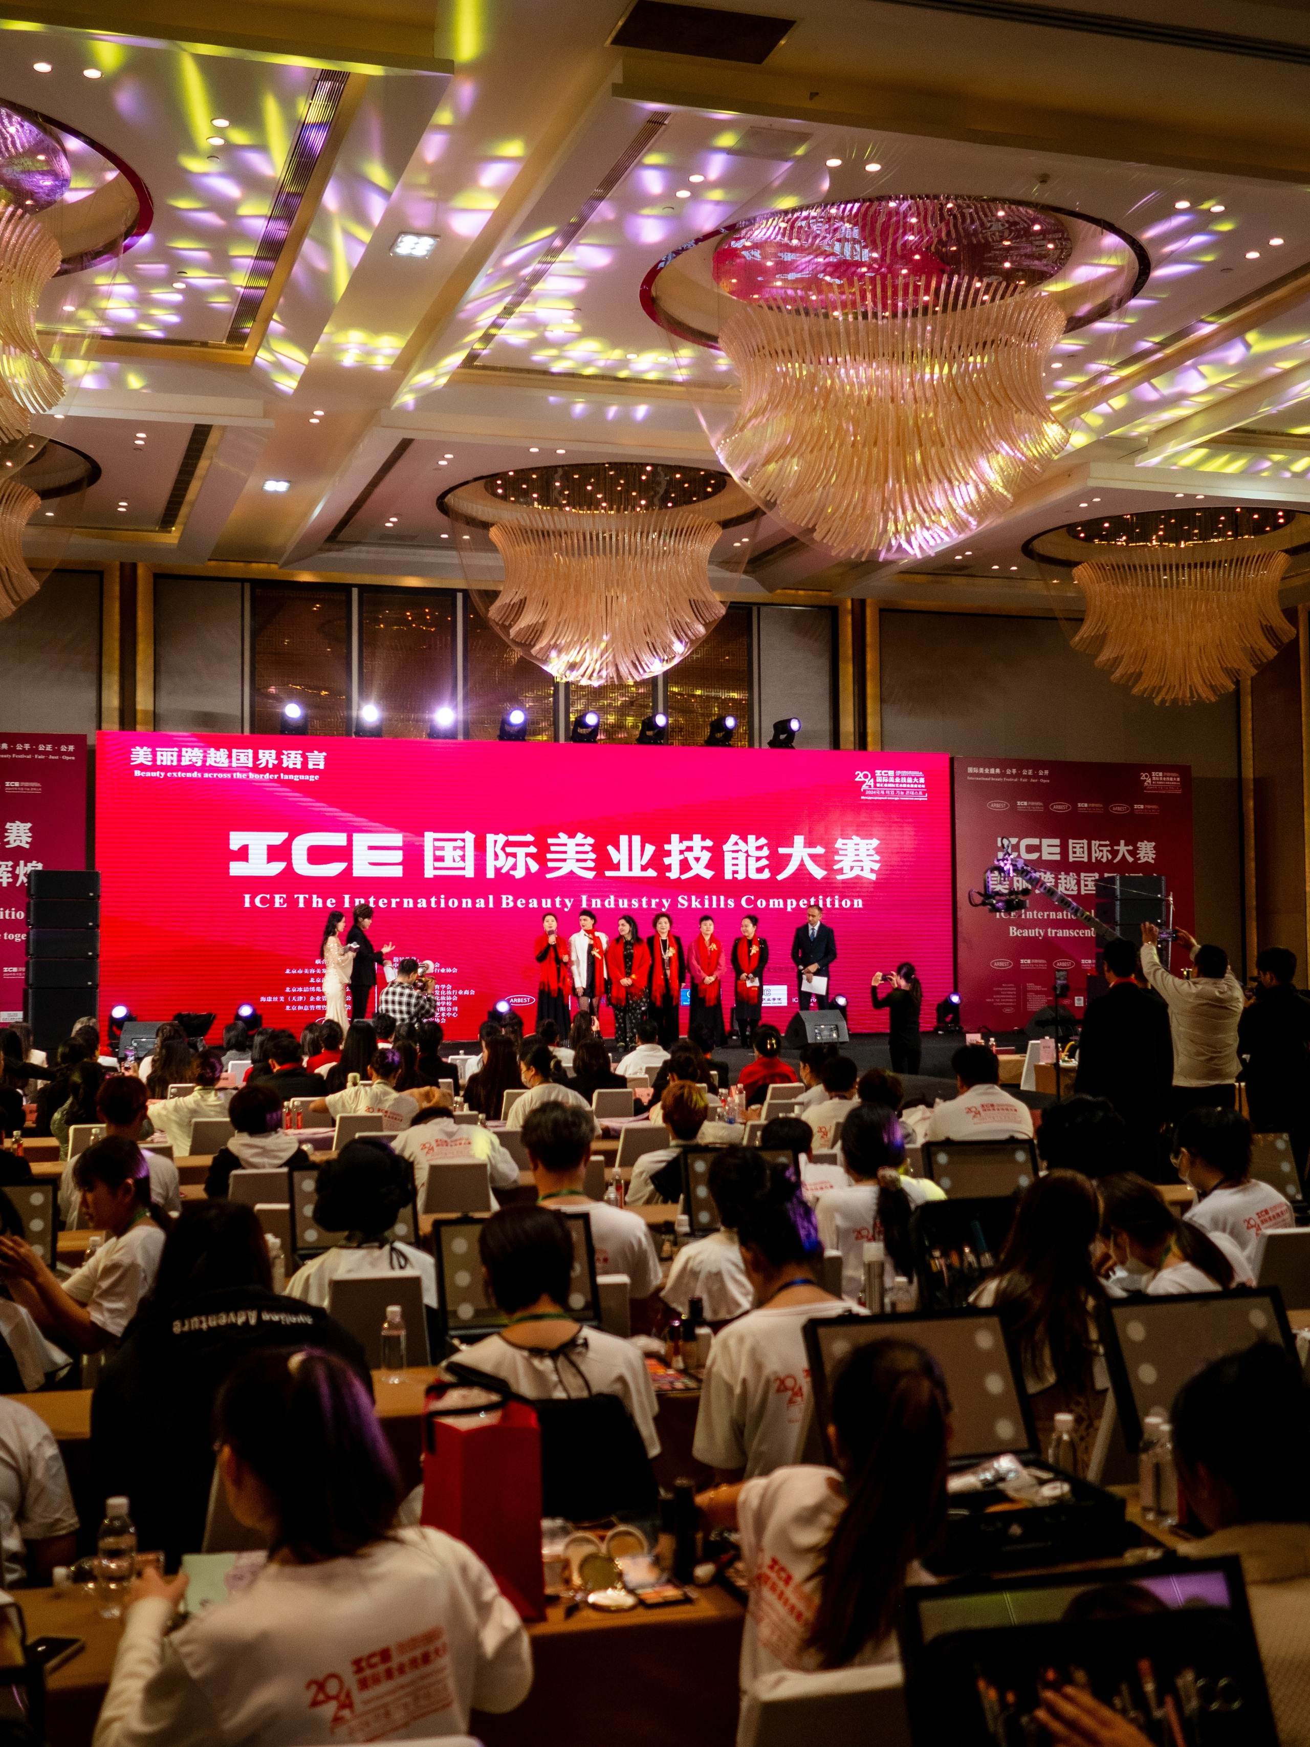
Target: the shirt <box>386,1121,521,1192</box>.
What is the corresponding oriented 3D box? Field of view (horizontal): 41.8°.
[{"bbox_3d":[-0.849,1.317,7.169,0.560,0.620,0.480,0,-3,-13],"label":"shirt"}]

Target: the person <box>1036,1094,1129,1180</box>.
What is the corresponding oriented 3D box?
[{"bbox_3d":[1.298,1.338,5.257,0.500,1.290,0.700,1,-2,-30],"label":"person"}]

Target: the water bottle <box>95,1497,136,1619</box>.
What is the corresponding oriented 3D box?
[{"bbox_3d":[-0.825,1.054,2.625,0.061,0.175,0.061,0,-2,0],"label":"water bottle"}]

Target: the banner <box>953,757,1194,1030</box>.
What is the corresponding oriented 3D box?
[{"bbox_3d":[6.269,0.302,25.378,3.960,3.980,0.150,0,-3,-17],"label":"banner"}]

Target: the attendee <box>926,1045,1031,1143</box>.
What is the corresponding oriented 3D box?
[{"bbox_3d":[1.394,1.411,7.588,0.520,1.327,0.750,0,-3,-10],"label":"attendee"}]

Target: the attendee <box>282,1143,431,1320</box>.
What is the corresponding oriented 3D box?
[{"bbox_3d":[-0.818,1.341,4.694,0.480,1.233,0.720,1,-3,-20],"label":"attendee"}]

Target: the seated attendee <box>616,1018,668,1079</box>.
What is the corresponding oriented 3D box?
[{"bbox_3d":[-0.117,1.707,13.116,0.480,1.250,0.750,0,-3,-14],"label":"seated attendee"}]

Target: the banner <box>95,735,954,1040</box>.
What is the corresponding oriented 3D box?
[{"bbox_3d":[-1.412,0.244,23.045,11.590,3.960,0.200,1,-2,-14],"label":"banner"}]

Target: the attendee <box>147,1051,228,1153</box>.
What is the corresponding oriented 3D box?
[{"bbox_3d":[-2.450,1.565,9.248,0.520,1.214,0.750,1,-3,-20],"label":"attendee"}]

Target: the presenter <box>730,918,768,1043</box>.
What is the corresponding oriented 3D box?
[{"bbox_3d":[1.170,1.330,21.167,0.470,1.640,0.340,0,-2,4],"label":"presenter"}]

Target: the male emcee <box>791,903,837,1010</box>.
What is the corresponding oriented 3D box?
[{"bbox_3d":[1.988,1.245,21.360,0.550,1.760,0.360,0,-3,-8],"label":"male emcee"}]

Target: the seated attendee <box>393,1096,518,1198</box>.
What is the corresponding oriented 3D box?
[{"bbox_3d":[-0.874,1.535,7.237,0.580,1.090,0.850,0,-3,-13],"label":"seated attendee"}]

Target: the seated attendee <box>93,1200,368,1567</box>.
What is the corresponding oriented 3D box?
[{"bbox_3d":[-0.875,1.274,3.447,0.550,1.256,0.750,0,-3,-16],"label":"seated attendee"}]

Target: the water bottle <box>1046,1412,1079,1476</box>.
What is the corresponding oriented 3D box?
[{"bbox_3d":[0.741,1.071,3.115,0.060,0.175,0.060,0,-2,0],"label":"water bottle"}]

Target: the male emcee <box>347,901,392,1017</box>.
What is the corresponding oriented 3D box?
[{"bbox_3d":[-3.415,1.240,20.300,0.580,1.800,0.500,0,-3,-12],"label":"male emcee"}]

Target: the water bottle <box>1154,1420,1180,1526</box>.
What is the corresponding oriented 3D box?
[{"bbox_3d":[0.909,1.068,3.045,0.060,0.175,0.060,0,-2,0],"label":"water bottle"}]

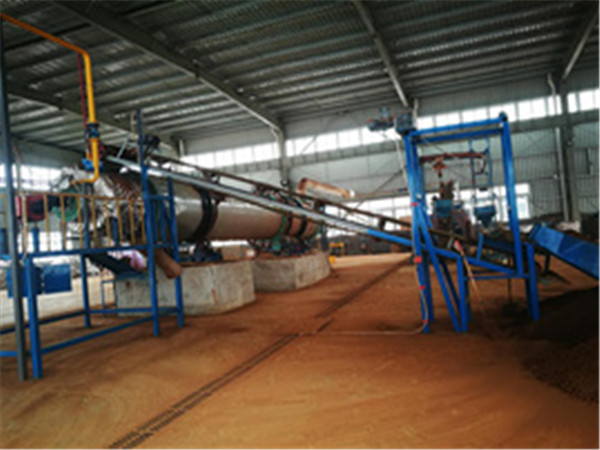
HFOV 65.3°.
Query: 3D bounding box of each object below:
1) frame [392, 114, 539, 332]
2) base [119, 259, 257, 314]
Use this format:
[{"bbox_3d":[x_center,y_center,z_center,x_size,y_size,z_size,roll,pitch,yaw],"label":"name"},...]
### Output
[{"bbox_3d":[2.560,0.025,7.124,1.648,3.024,0.928,-5,-1,21],"label":"frame"},{"bbox_3d":[-2.789,1.562,11.651,2.848,1.088,1.936,-5,-1,21],"label":"base"}]

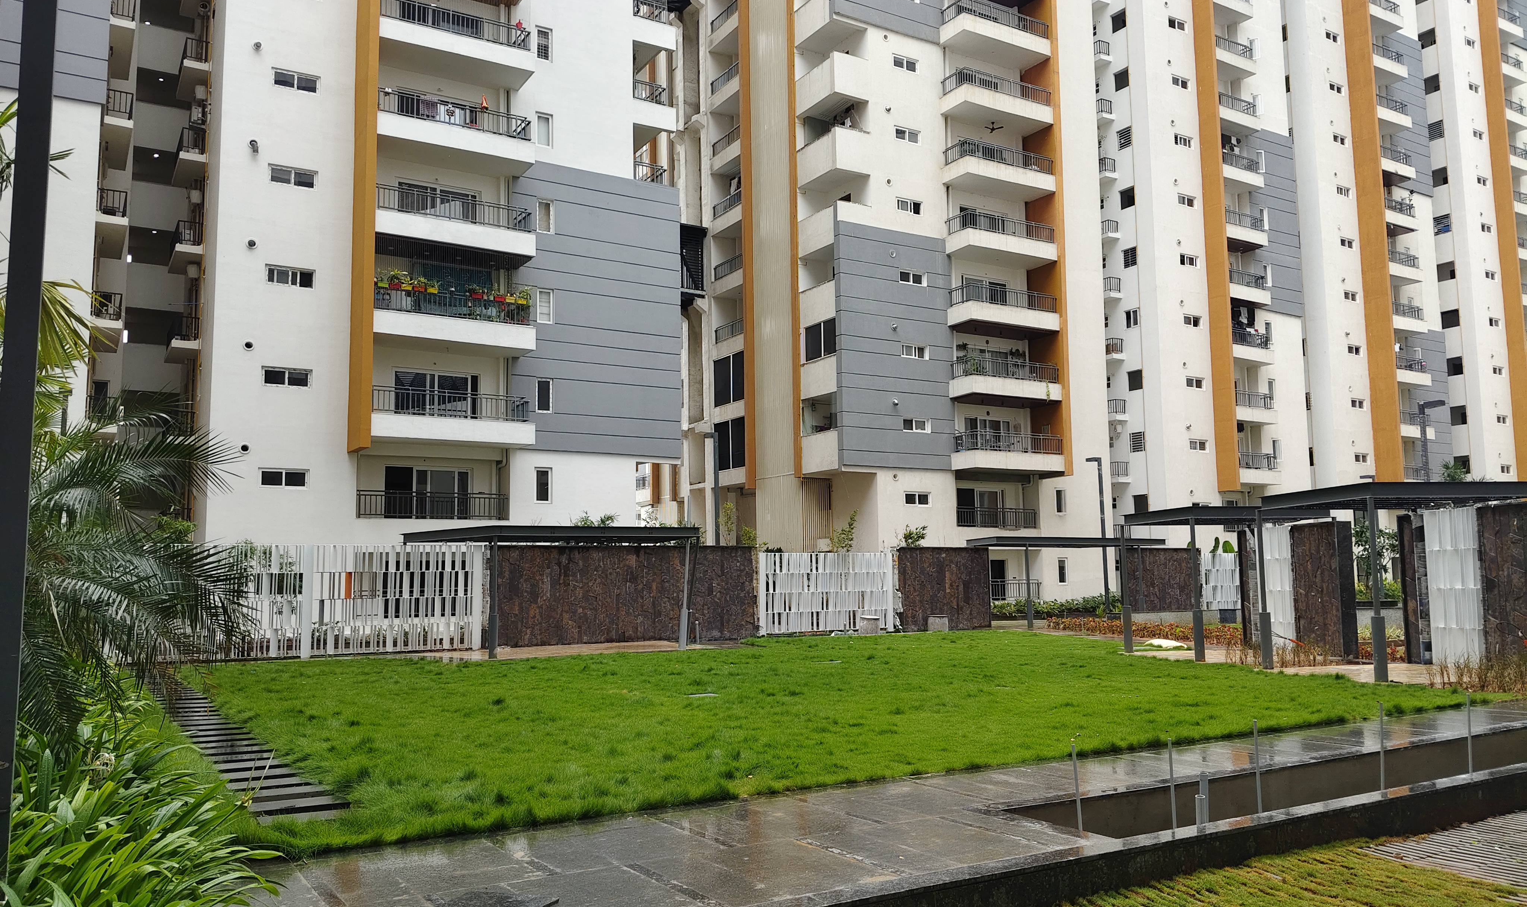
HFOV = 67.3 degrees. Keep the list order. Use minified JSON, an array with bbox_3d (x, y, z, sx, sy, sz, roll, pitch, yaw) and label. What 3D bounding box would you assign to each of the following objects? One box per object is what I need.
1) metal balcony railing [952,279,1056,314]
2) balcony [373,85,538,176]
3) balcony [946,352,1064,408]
[{"bbox_3d":[10.116,-6.326,48.334,4.575,0.818,1.576,3,-7,-32],"label":"metal balcony railing"},{"bbox_3d":[-9.743,-9.907,35.864,4.870,1.440,1.750,3,-7,-31],"label":"balcony"},{"bbox_3d":[10.018,-2.893,47.218,4.880,1.390,1.600,3,-7,-31],"label":"balcony"}]

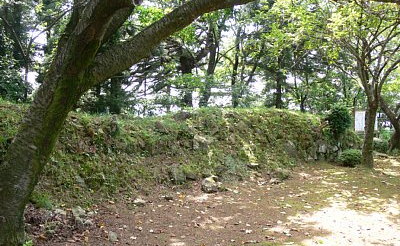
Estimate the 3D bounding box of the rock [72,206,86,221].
[{"bbox_3d":[-1.713,1.287,5.750,0.190,0.200,0.180,0,1,0],"label":"rock"}]

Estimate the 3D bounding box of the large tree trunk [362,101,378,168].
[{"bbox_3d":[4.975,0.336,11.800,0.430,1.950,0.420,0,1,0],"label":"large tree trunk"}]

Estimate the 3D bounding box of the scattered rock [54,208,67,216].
[{"bbox_3d":[-2.001,1.269,5.800,0.170,0.110,0.140,0,1,0],"label":"scattered rock"}]

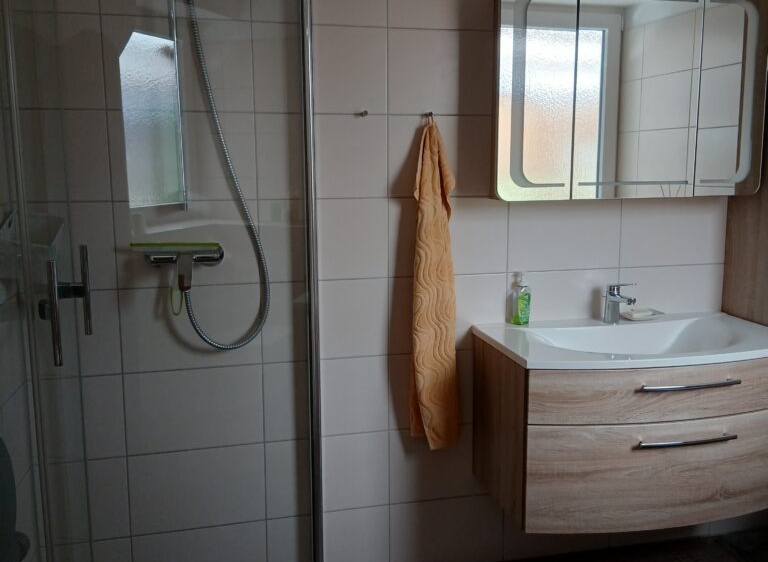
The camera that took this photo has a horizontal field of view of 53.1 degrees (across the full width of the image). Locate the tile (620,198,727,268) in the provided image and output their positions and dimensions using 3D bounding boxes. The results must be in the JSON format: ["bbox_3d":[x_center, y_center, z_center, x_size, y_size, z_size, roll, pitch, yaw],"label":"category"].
[{"bbox_3d":[0.995,-0.180,2.645,0.400,0.250,0.010,-3,9,-14],"label":"tile"}]

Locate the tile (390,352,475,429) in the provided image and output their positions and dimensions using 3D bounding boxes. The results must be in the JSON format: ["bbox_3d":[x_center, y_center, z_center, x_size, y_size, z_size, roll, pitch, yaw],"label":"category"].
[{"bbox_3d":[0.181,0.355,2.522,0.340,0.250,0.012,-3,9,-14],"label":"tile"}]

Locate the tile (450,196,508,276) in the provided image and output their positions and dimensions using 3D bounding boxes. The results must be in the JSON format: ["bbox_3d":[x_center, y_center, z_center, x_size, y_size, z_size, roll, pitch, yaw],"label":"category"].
[{"bbox_3d":[0.209,-0.144,2.446,0.400,0.250,0.010,-3,9,-14],"label":"tile"}]

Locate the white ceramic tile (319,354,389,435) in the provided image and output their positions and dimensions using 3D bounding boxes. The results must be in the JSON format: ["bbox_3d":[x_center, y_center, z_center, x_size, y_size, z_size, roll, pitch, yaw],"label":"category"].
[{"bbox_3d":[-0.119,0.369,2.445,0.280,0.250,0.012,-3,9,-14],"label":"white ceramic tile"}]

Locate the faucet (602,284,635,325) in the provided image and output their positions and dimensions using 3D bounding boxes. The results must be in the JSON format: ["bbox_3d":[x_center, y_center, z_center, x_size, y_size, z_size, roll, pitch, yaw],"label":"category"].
[{"bbox_3d":[0.767,0.074,2.491,0.050,0.153,0.155,-3,9,-14],"label":"faucet"}]

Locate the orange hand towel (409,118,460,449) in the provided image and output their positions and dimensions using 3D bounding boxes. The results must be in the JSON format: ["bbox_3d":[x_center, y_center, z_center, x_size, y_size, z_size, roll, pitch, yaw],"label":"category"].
[{"bbox_3d":[0.153,0.023,2.403,0.148,1.040,0.090,-3,9,-14],"label":"orange hand towel"}]

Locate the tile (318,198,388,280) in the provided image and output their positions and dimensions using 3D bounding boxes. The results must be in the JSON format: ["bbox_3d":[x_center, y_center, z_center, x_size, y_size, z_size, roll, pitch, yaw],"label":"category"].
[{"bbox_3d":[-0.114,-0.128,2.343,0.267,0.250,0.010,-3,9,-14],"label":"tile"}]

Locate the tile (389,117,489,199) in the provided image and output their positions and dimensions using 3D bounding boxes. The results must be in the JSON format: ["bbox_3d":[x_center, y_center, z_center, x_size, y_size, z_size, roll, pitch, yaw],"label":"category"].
[{"bbox_3d":[0.207,-0.390,2.386,0.400,0.250,0.010,-3,9,-14],"label":"tile"}]

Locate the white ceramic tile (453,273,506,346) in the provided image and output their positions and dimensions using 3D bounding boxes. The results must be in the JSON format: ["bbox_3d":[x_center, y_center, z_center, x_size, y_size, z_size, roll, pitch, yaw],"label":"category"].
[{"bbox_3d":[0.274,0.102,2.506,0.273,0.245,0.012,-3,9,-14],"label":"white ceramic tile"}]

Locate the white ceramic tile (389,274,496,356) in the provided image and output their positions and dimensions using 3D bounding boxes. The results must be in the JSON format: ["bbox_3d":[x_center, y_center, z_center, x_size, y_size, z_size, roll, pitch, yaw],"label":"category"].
[{"bbox_3d":[0.204,0.105,2.488,0.390,0.250,0.012,-3,9,-14],"label":"white ceramic tile"}]

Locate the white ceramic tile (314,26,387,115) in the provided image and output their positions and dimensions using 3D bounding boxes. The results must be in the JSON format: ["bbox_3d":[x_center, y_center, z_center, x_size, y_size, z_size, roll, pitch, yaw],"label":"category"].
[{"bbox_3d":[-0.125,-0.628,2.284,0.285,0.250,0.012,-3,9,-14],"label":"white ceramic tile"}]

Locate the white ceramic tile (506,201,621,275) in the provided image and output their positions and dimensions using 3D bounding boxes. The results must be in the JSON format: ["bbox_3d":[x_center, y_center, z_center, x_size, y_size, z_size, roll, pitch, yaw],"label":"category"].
[{"bbox_3d":[0.602,-0.162,2.545,0.400,0.250,0.010,-3,9,-14],"label":"white ceramic tile"}]

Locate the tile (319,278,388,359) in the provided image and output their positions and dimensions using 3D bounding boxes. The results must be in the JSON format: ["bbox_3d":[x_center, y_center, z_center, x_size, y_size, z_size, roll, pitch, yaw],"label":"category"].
[{"bbox_3d":[-0.180,0.122,2.387,0.400,0.250,0.010,-3,9,-14],"label":"tile"}]

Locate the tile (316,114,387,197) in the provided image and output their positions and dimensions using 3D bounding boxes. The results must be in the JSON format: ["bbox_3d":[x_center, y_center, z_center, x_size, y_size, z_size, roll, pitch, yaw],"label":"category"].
[{"bbox_3d":[-0.182,-0.376,2.307,0.400,0.250,0.010,-3,9,-14],"label":"tile"}]

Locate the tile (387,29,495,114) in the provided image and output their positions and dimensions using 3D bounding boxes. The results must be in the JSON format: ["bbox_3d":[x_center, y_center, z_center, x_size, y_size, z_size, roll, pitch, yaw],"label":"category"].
[{"bbox_3d":[0.207,-0.636,2.347,0.400,0.250,0.010,-3,9,-14],"label":"tile"}]

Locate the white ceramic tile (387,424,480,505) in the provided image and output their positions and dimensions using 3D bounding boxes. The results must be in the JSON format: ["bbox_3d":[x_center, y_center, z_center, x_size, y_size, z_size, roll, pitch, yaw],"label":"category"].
[{"bbox_3d":[0.204,0.598,2.542,0.385,0.250,0.010,-3,9,-14],"label":"white ceramic tile"}]

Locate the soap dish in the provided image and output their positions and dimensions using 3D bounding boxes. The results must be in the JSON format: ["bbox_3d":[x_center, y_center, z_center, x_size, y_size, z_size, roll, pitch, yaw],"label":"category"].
[{"bbox_3d":[0.862,0.118,2.591,0.120,0.025,0.090,-3,9,-14],"label":"soap dish"}]

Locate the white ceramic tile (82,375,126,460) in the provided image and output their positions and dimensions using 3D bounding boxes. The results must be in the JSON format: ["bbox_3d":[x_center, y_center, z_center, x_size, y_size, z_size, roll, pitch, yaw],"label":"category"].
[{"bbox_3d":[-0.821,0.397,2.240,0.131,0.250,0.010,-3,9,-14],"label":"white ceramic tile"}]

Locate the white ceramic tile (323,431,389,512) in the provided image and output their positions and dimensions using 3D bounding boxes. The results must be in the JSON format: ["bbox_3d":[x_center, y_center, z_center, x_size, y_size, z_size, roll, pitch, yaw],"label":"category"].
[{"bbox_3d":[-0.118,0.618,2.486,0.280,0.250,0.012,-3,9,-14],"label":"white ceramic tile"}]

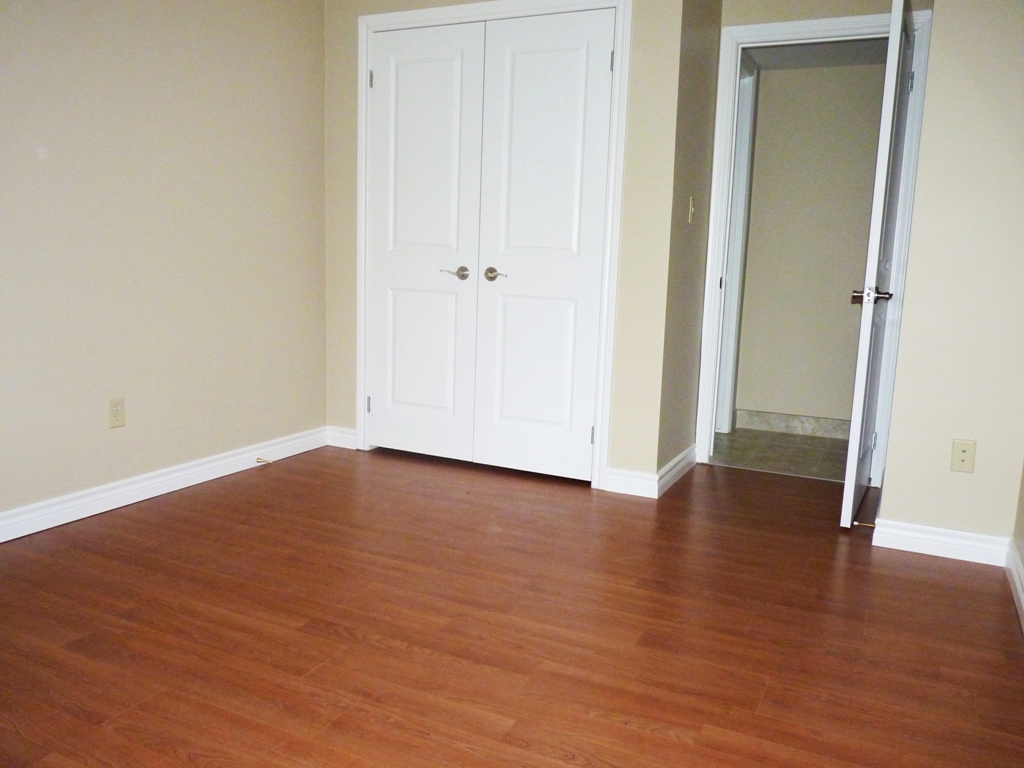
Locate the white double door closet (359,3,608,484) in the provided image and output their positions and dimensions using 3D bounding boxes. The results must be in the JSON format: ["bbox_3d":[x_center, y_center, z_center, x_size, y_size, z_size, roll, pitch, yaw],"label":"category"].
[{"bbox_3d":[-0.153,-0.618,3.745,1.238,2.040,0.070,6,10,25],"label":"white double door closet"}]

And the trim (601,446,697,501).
[{"bbox_3d":[0.694,0.393,3.859,0.239,0.103,0.740,6,10,25],"label":"trim"}]

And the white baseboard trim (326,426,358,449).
[{"bbox_3d":[-0.896,0.285,4.216,0.186,0.105,0.018,6,10,25],"label":"white baseboard trim"}]

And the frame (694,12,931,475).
[{"bbox_3d":[1.406,-0.612,3.856,0.890,2.138,0.125,6,10,25],"label":"frame"}]

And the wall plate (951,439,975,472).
[{"bbox_3d":[1.598,0.256,2.823,0.070,0.116,0.009,6,10,25],"label":"wall plate"}]

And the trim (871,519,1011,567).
[{"bbox_3d":[1.542,0.570,2.885,0.427,0.103,0.018,6,10,25],"label":"trim"}]

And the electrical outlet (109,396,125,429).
[{"bbox_3d":[-1.527,0.113,3.088,0.009,0.113,0.069,6,10,25],"label":"electrical outlet"}]

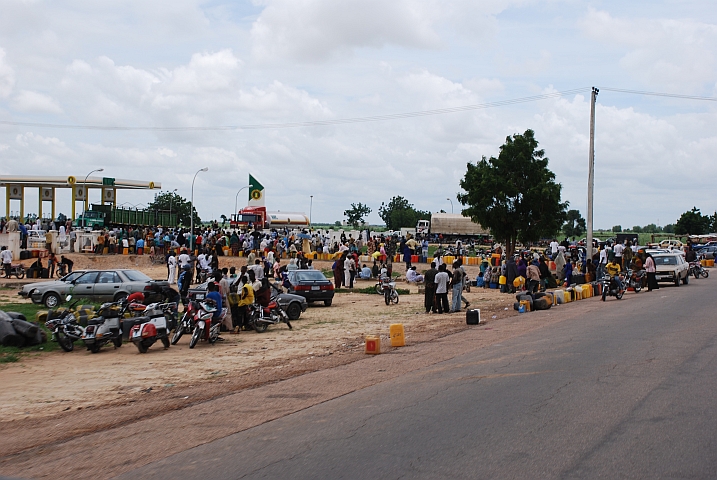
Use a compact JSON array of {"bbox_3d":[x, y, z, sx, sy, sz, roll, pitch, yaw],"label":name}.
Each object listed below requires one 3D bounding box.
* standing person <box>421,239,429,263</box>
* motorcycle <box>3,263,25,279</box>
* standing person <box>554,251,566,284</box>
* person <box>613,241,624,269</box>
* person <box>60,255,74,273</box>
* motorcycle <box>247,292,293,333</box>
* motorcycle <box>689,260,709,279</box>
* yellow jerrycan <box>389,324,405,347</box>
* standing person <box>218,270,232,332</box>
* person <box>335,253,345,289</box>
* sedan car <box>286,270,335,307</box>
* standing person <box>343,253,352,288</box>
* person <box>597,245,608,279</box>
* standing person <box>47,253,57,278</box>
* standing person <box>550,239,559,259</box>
[{"bbox_3d":[4.841,0.737,82.989,0.500,1.710,0.350,2,1,12],"label":"standing person"},{"bbox_3d":[-18.904,1.571,61.993,1.950,1.080,0.750,2,1,42],"label":"motorcycle"},{"bbox_3d":[9.884,1.358,55.489,0.550,1.630,0.500,2,1,30],"label":"standing person"},{"bbox_3d":[13.725,0.897,60.000,0.500,1.720,0.330,1,1,12],"label":"person"},{"bbox_3d":[-16.114,1.426,62.992,0.750,1.250,0.500,1,1,-18],"label":"person"},{"bbox_3d":[-2.445,1.974,31.400,0.750,1.080,1.950,2,1,41],"label":"motorcycle"},{"bbox_3d":[18.751,1.622,62.500,0.720,1.050,1.900,1,1,-37],"label":"motorcycle"},{"bbox_3d":[0.795,1.966,23.400,0.270,0.465,0.250,-4,1,6],"label":"yellow jerrycan"},{"bbox_3d":[-3.614,1.634,31.000,0.520,1.740,0.380,1,1,9],"label":"standing person"},{"bbox_3d":[-0.903,1.449,54.000,0.500,1.730,0.360,1,1,27],"label":"person"},{"bbox_3d":[-2.197,2.033,48.452,1.690,1.400,4.390,1,1,-9],"label":"sedan car"},{"bbox_3d":[-0.496,1.515,55.989,0.380,1.740,0.480,1,1,-24],"label":"standing person"},{"bbox_3d":[12.282,1.232,56.989,0.420,1.700,0.480,1,1,-37],"label":"person"},{"bbox_3d":[-16.730,1.418,62.000,0.450,1.420,0.460,1,1,6],"label":"standing person"},{"bbox_3d":[11.226,0.772,65.000,0.500,1.720,0.320,1,1,9],"label":"standing person"}]

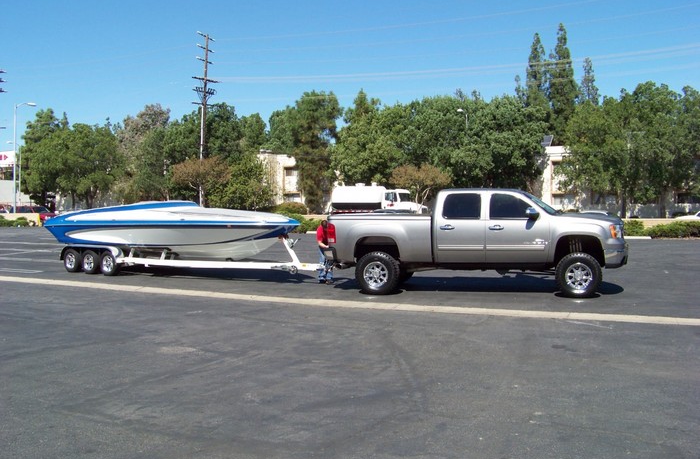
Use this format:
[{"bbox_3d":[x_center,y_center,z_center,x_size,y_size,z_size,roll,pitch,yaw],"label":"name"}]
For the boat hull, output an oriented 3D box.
[{"bbox_3d":[-4.600,0.000,19.250,8.700,1.500,2.500,2,2,37],"label":"boat hull"}]

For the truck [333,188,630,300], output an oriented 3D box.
[{"bbox_3d":[2.580,0.250,15.170,6.100,2.100,2.150,1,2,15],"label":"truck"}]

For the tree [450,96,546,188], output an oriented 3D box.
[{"bbox_3d":[11.423,-5.168,56.000,7.385,10.278,7.385,1,2,12],"label":"tree"}]

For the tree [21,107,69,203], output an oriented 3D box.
[{"bbox_3d":[-36.330,-7.557,86.857,6.300,13.560,6.200,0,1,0],"label":"tree"}]

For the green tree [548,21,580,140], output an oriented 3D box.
[{"bbox_3d":[22.223,-11.220,75.776,3.800,20.570,3.800,0,1,0],"label":"green tree"}]

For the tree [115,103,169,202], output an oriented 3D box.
[{"bbox_3d":[-20.807,-6.600,73.000,5.615,12.068,5.615,0,2,-16],"label":"tree"}]

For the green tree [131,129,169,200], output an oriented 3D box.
[{"bbox_3d":[-21.619,-5.935,78.890,4.900,10.260,4.800,0,1,0],"label":"green tree"}]

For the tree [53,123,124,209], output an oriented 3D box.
[{"bbox_3d":[-23.707,-4.978,66.000,6.527,9.265,6.527,0,2,-20],"label":"tree"}]

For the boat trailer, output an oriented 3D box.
[{"bbox_3d":[-4.050,0.642,18.468,8.700,1.140,2.400,1,2,38],"label":"boat trailer"}]

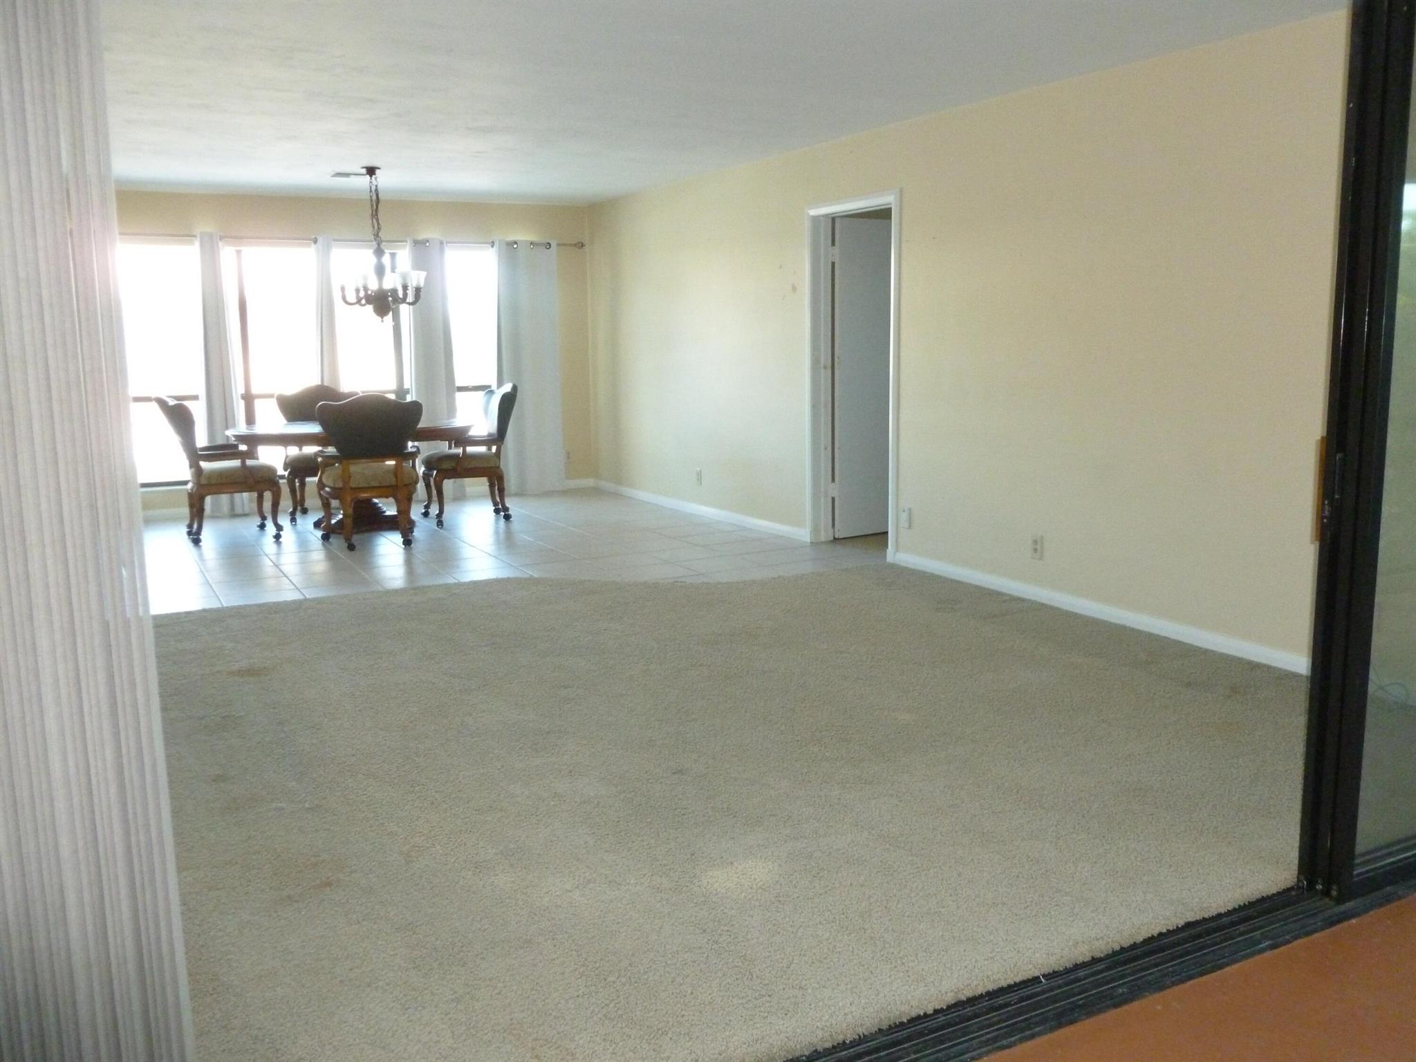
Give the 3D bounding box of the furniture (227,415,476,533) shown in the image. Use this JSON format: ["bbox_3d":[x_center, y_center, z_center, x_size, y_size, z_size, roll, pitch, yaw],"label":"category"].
[{"bbox_3d":[-2.528,-0.386,8.223,1.600,0.750,1.180,-7,11,-29],"label":"furniture"}]

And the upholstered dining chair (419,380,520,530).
[{"bbox_3d":[-1.745,-0.578,8.498,0.700,1.005,0.660,-5,11,-23],"label":"upholstered dining chair"}]

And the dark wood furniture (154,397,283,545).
[{"bbox_3d":[-3.371,-0.441,7.888,0.700,1.005,0.660,-7,11,-30],"label":"dark wood furniture"}]

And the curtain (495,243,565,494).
[{"bbox_3d":[-1.514,-1.374,9.752,0.580,2.130,0.130,-7,11,-29],"label":"curtain"}]

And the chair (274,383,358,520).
[{"bbox_3d":[-2.927,-0.607,8.788,0.660,1.005,0.700,-5,11,-22],"label":"chair"}]

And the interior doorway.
[{"bbox_3d":[0.920,-0.908,6.907,0.170,2.100,0.920,-7,11,-29],"label":"interior doorway"}]

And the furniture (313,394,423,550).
[{"bbox_3d":[-2.225,-0.406,7.562,0.660,1.005,0.700,-5,11,-24],"label":"furniture"}]

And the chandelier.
[{"bbox_3d":[-2.180,-1.877,7.550,0.580,0.990,0.580,-7,11,-29],"label":"chandelier"}]

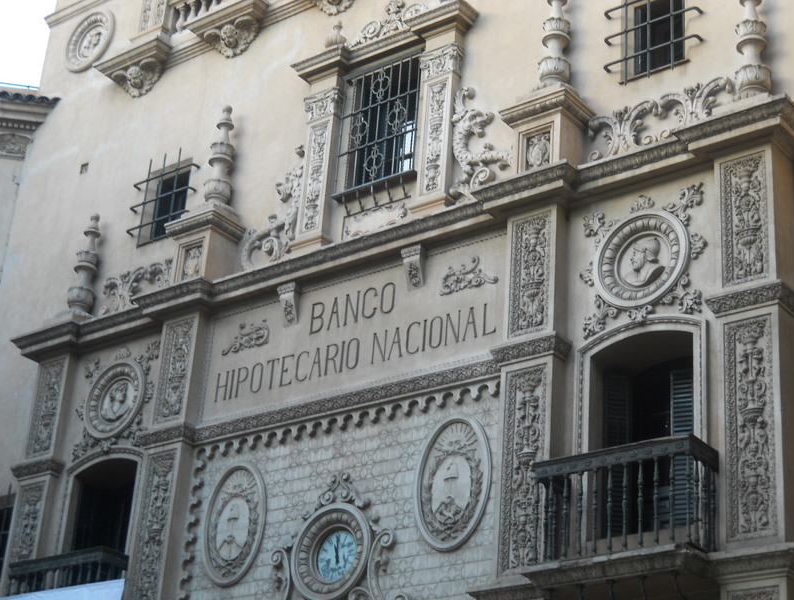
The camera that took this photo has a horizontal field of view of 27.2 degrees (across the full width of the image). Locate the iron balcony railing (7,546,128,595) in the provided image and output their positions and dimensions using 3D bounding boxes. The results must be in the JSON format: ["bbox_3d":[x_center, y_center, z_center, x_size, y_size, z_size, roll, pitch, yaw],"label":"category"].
[{"bbox_3d":[-3.929,3.597,19.409,1.642,1.015,0.533,-15,-32,35],"label":"iron balcony railing"}]

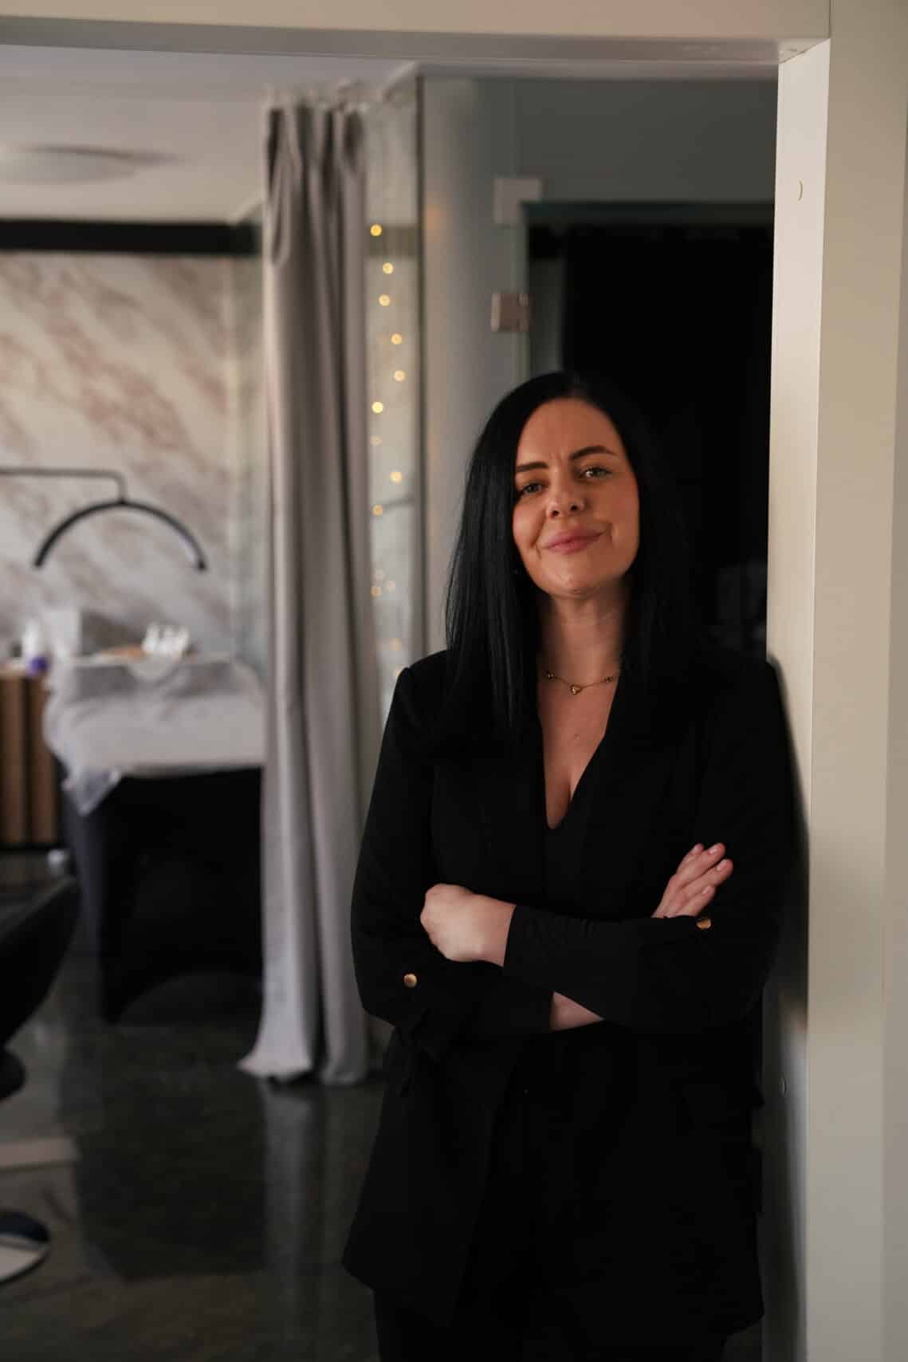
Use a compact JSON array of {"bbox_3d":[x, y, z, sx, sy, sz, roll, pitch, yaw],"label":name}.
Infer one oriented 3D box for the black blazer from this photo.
[{"bbox_3d":[0.115,0.295,2.230,0.440,0.675,0.320,3,8,13],"label":"black blazer"}]

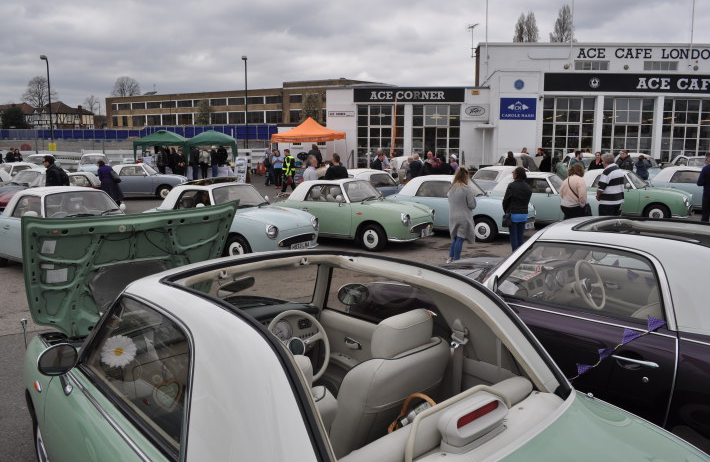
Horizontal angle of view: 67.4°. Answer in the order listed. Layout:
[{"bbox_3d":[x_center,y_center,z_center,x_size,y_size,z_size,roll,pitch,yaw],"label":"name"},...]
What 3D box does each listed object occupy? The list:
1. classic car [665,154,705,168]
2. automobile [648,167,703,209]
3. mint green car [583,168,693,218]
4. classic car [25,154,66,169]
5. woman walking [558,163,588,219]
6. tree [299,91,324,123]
[{"bbox_3d":[14.184,-2.443,22.178,1.630,1.365,3.740,0,9,-3],"label":"classic car"},{"bbox_3d":[10.449,-1.294,16.444,3.740,1.360,1.640,6,11,34],"label":"automobile"},{"bbox_3d":[7.428,-1.035,15.117,3.740,1.360,1.640,7,11,36],"label":"mint green car"},{"bbox_3d":[-14.735,-2.920,25.097,1.630,1.365,3.740,-3,10,-20],"label":"classic car"},{"bbox_3d":[4.499,-0.523,10.954,0.550,1.650,0.420,1,9,3],"label":"woman walking"},{"bbox_3d":[-5.855,-13.807,70.720,3.600,9.211,3.600,0,9,0],"label":"tree"}]

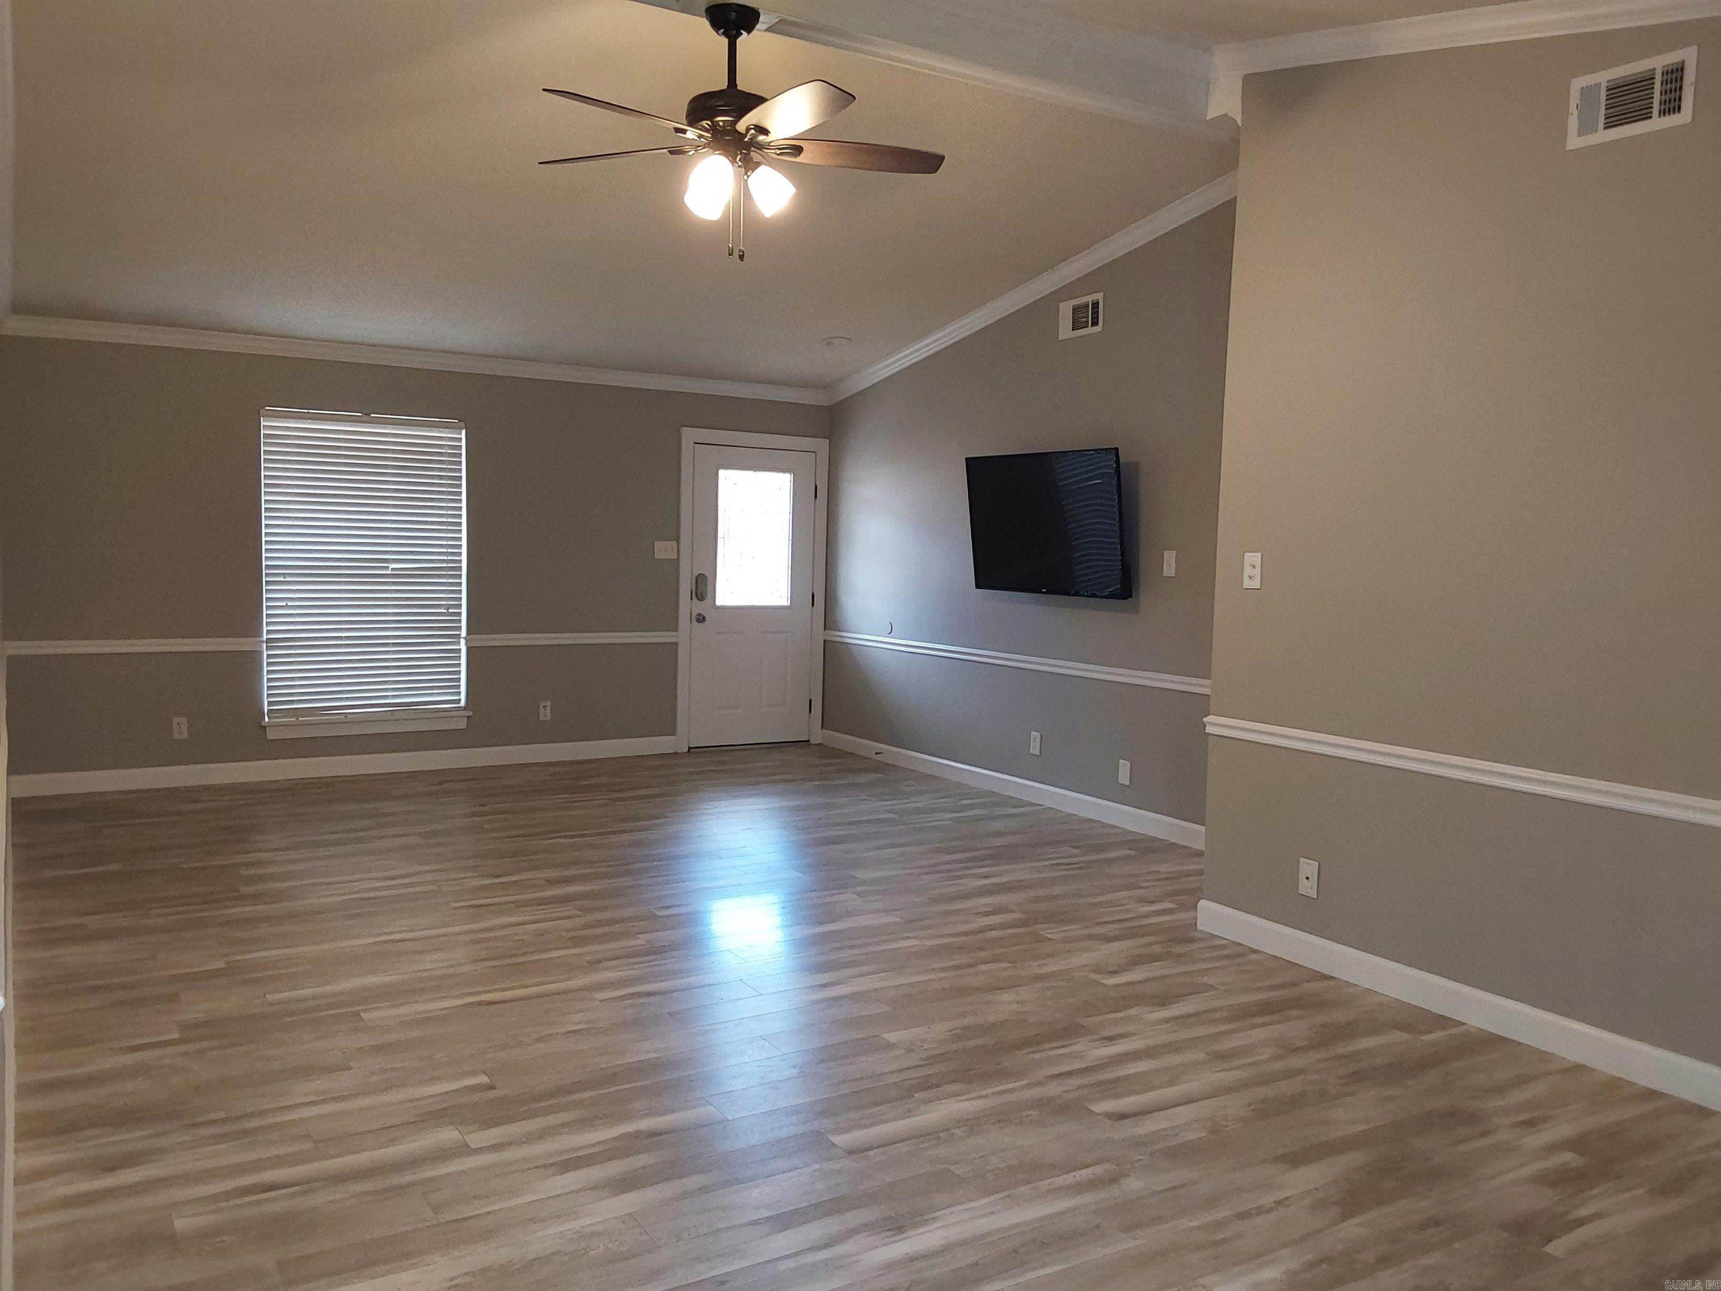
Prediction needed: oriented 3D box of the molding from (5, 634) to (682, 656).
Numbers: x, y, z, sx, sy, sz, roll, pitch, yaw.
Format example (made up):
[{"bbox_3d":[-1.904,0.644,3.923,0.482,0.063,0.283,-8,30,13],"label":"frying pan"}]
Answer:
[{"bbox_3d":[-2.791,-0.018,8.136,3.780,0.068,0.024,-1,5,-32],"label":"molding"}]

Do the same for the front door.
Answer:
[{"bbox_3d":[-0.734,-0.325,9.426,0.920,2.010,0.050,-1,5,-32],"label":"front door"}]

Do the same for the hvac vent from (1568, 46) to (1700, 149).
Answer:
[{"bbox_3d":[2.125,-1.506,3.846,0.022,0.198,0.347,-1,5,-32],"label":"hvac vent"}]

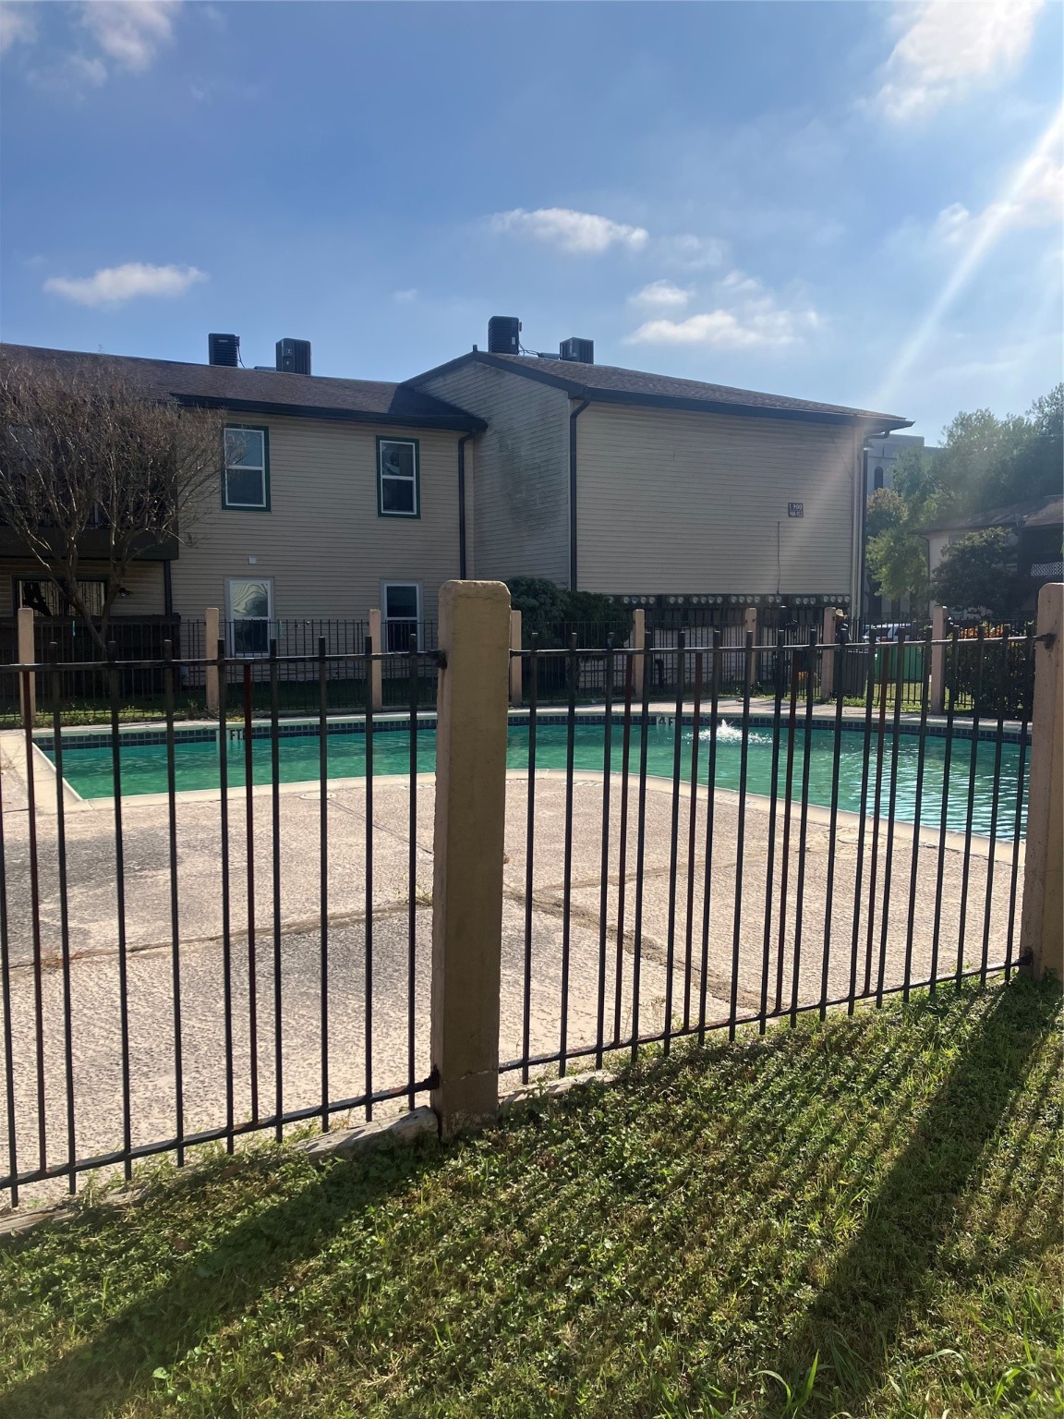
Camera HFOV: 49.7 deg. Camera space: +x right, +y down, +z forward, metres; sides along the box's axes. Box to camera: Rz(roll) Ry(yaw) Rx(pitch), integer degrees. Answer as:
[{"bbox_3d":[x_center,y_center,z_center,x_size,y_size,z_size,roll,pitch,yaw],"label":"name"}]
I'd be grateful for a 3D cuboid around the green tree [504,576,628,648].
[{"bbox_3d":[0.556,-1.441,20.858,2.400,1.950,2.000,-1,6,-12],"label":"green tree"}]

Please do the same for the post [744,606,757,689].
[{"bbox_3d":[3.925,-1.067,20.594,0.180,1.550,0.115,-3,6,-30],"label":"post"}]

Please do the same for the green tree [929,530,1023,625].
[{"bbox_3d":[17.367,-4.866,44.749,3.750,4.500,3.600,-3,6,-28],"label":"green tree"}]

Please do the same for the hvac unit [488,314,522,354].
[{"bbox_3d":[-0.609,-8.134,24.940,0.570,0.790,0.570,-2,6,-14],"label":"hvac unit"}]

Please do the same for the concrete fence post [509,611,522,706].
[{"bbox_3d":[-0.253,-0.830,18.454,0.180,1.550,0.115,-3,6,-24],"label":"concrete fence post"}]

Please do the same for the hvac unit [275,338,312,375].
[{"bbox_3d":[-5.628,-8.337,27.128,0.650,0.790,0.640,-3,6,-30],"label":"hvac unit"}]

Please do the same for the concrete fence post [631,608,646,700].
[{"bbox_3d":[1.793,-0.922,19.301,0.180,1.550,0.115,-3,6,-28],"label":"concrete fence post"}]

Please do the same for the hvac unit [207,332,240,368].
[{"bbox_3d":[-7.057,-8.215,26.235,0.590,0.720,0.580,-1,5,-6],"label":"hvac unit"}]

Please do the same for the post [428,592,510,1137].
[{"bbox_3d":[-0.176,0.421,3.234,0.178,1.550,0.105,-2,6,-28],"label":"post"}]

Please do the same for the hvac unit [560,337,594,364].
[{"bbox_3d":[1.023,-8.088,25.950,0.580,0.590,0.580,-4,6,-31],"label":"hvac unit"}]

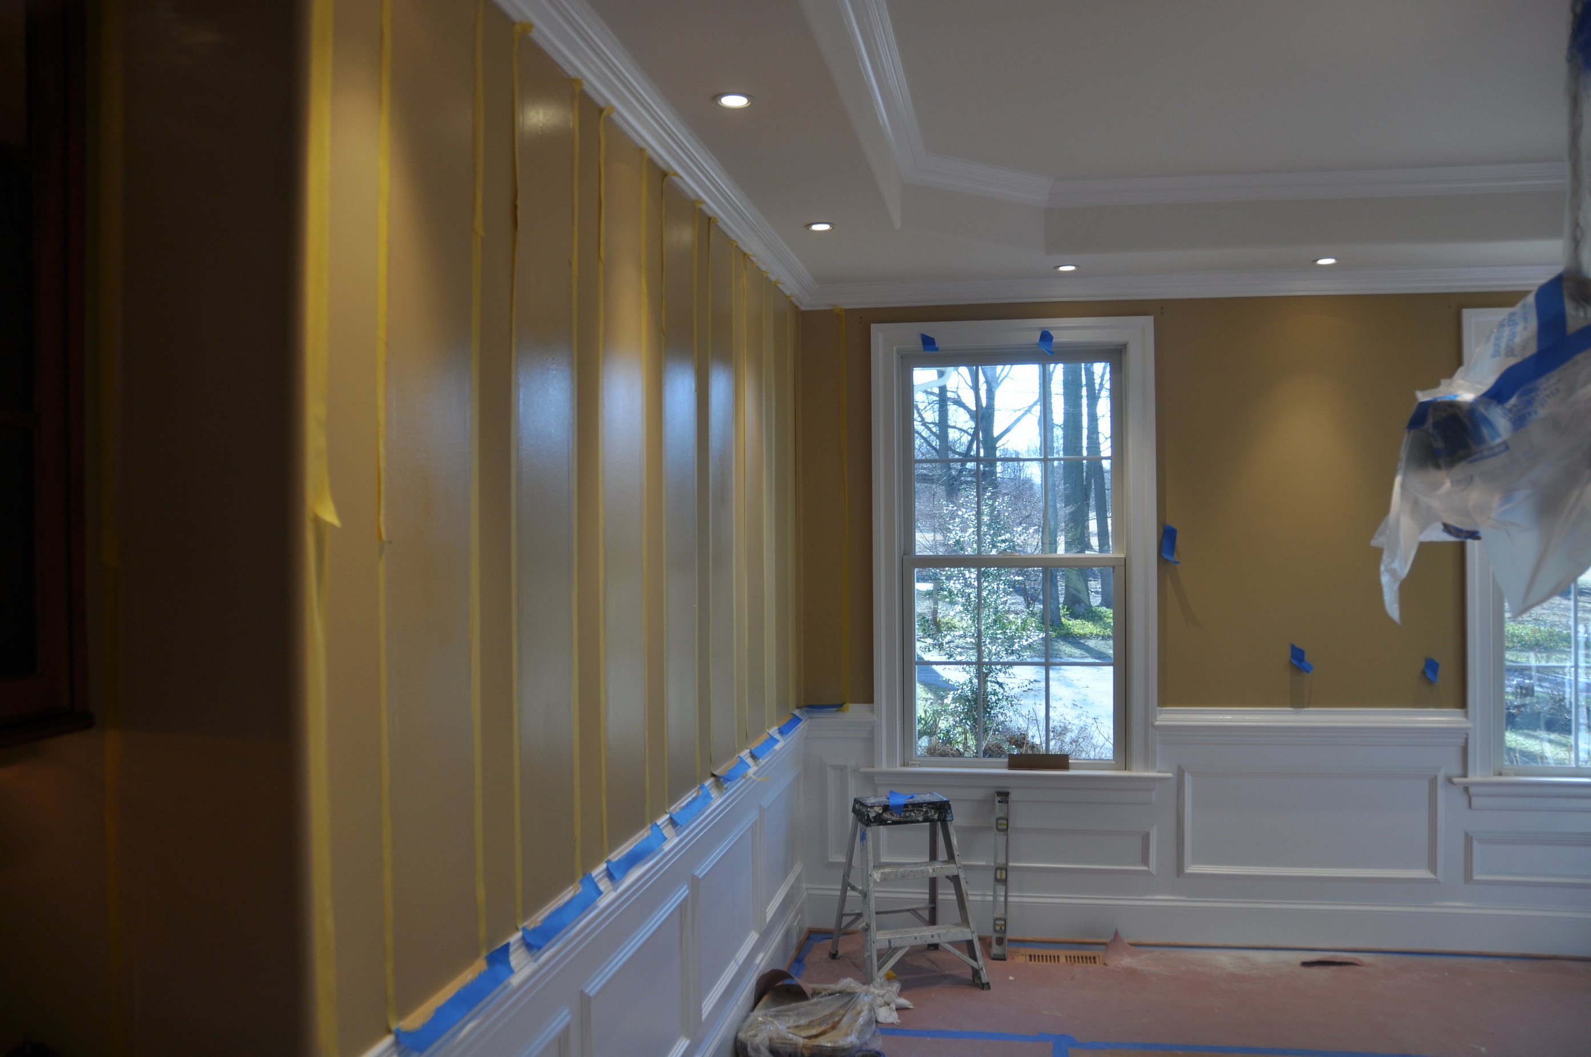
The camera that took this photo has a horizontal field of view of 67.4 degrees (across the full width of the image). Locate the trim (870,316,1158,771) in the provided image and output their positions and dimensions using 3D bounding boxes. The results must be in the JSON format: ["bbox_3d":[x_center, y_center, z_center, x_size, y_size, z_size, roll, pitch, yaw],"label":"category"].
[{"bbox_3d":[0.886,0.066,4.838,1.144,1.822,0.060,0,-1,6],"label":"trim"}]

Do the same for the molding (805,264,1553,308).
[{"bbox_3d":[1.557,-0.960,4.749,3.078,0.085,0.078,0,-1,6],"label":"molding"}]

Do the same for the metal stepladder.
[{"bbox_3d":[0.412,1.335,4.440,0.455,0.640,0.456,0,-1,-14],"label":"metal stepladder"}]

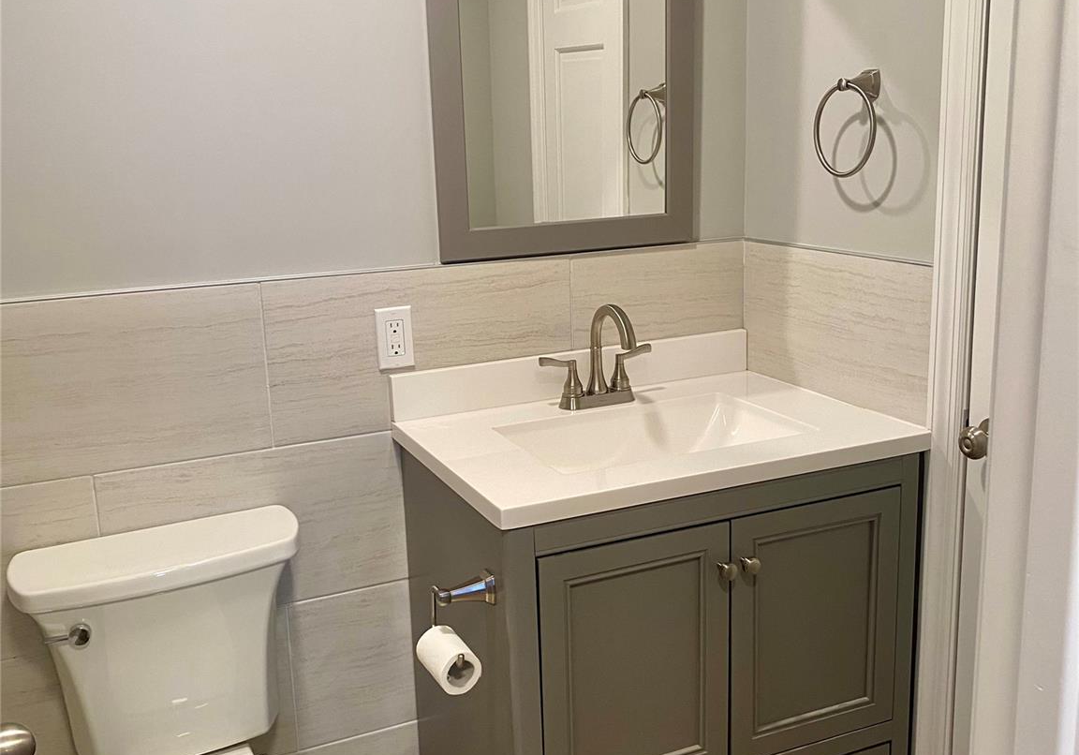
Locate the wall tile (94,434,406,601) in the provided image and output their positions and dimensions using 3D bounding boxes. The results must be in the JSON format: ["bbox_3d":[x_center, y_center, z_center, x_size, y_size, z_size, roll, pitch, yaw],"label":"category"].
[{"bbox_3d":[-0.482,0.277,1.994,0.603,0.307,0.010,-8,14,-23],"label":"wall tile"}]

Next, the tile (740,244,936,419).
[{"bbox_3d":[0.559,-0.087,2.064,0.012,0.301,0.571,-7,14,-23],"label":"tile"}]

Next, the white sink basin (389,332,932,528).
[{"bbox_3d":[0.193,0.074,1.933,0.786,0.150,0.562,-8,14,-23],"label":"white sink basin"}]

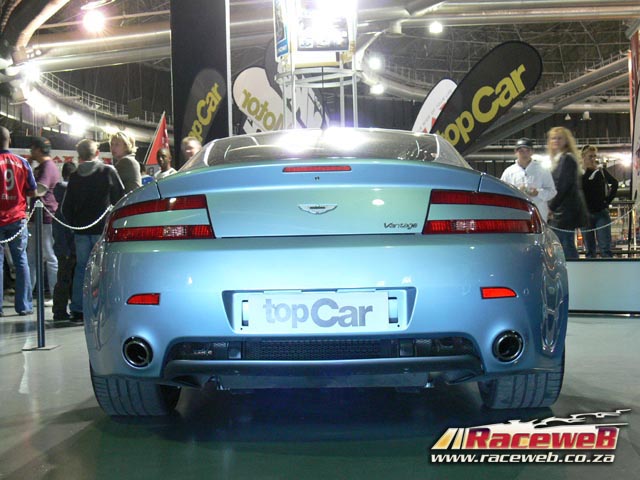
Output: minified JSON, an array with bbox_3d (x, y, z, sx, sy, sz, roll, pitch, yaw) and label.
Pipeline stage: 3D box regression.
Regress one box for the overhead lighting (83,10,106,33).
[{"bbox_3d":[-8.131,-7.879,30.000,0.750,0.750,0.650,-1,0,-14],"label":"overhead lighting"}]

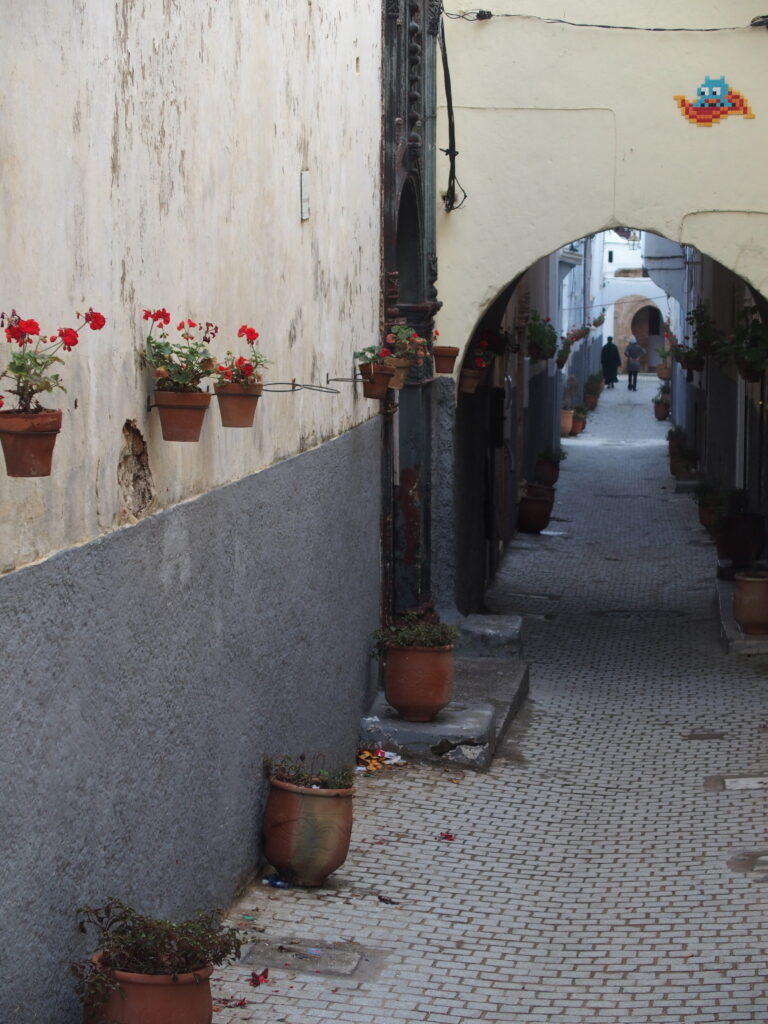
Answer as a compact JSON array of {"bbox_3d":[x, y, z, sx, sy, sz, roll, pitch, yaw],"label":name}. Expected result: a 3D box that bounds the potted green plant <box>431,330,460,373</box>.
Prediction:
[{"bbox_3d":[0.413,-1.062,18.000,0.195,0.300,0.190,0,4,0],"label":"potted green plant"}]

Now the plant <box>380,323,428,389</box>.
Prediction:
[{"bbox_3d":[0.115,-0.877,15.250,0.260,0.370,0.240,0,4,0],"label":"plant"}]

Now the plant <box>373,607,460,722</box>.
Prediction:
[{"bbox_3d":[0.166,0.769,13.900,0.440,0.570,0.420,0,4,0],"label":"plant"}]

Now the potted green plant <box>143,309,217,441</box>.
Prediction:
[{"bbox_3d":[-0.635,-0.427,8.450,0.230,0.410,0.210,0,4,0],"label":"potted green plant"}]

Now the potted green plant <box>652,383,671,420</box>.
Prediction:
[{"bbox_3d":[6.526,-2.599,64.000,0.410,0.850,0.410,0,4,0],"label":"potted green plant"}]

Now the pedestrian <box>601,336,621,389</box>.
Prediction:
[{"bbox_3d":[7.116,-4.697,85.500,0.560,1.660,0.380,0,4,5],"label":"pedestrian"}]

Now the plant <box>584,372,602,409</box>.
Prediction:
[{"bbox_3d":[5.389,-3.125,70.000,0.440,0.880,0.440,0,4,0],"label":"plant"}]

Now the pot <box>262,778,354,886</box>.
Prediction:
[{"bbox_3d":[-0.287,1.227,10.400,0.345,0.385,0.345,0,4,0],"label":"pot"}]

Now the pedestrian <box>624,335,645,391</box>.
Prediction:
[{"bbox_3d":[7.640,-4.544,83.000,0.580,1.720,0.360,0,4,5],"label":"pedestrian"}]

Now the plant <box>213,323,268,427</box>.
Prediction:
[{"bbox_3d":[-0.505,-0.484,9.580,0.195,0.365,0.185,0,4,0],"label":"plant"}]

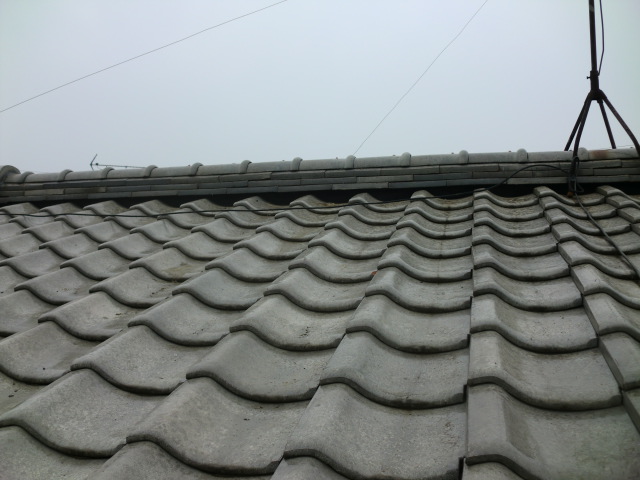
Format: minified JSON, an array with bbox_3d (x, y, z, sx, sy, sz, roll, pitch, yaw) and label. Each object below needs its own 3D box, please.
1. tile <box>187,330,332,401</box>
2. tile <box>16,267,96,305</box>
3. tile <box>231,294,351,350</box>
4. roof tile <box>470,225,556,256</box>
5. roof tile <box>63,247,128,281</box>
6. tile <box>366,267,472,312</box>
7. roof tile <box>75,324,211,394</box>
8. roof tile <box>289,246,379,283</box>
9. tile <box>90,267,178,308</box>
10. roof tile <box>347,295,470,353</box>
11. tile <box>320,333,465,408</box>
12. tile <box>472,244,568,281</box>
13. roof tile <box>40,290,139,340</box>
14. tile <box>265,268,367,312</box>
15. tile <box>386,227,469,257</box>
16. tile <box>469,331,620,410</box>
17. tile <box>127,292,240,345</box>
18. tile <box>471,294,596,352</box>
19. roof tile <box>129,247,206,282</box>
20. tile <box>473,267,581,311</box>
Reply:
[{"bbox_3d":[-0.086,0.253,1.367,0.285,0.063,0.280,-1,11,14],"label":"tile"},{"bbox_3d":[-0.734,0.134,2.003,0.285,0.063,0.280,-1,11,14],"label":"tile"},{"bbox_3d":[-0.031,0.190,1.573,0.285,0.060,0.285,-1,11,14],"label":"tile"},{"bbox_3d":[0.648,-0.001,2.110,0.285,0.060,0.285,-1,11,14],"label":"roof tile"},{"bbox_3d":[-0.672,0.073,2.211,0.285,0.060,0.285,-1,11,14],"label":"roof tile"},{"bbox_3d":[0.287,0.126,1.742,0.285,0.063,0.280,-1,11,14],"label":"tile"},{"bbox_3d":[-0.339,0.252,1.432,0.285,0.063,0.280,-1,11,14],"label":"roof tile"},{"bbox_3d":[0.081,0.069,2.017,0.285,0.060,0.285,-1,11,14],"label":"roof tile"},{"bbox_3d":[-0.475,0.128,1.924,0.285,0.060,0.285,-1,11,14],"label":"tile"},{"bbox_3d":[0.230,0.187,1.522,0.285,0.063,0.280,-1,11,14],"label":"roof tile"},{"bbox_3d":[0.174,0.250,1.301,0.285,0.063,0.280,-1,11,14],"label":"tile"},{"bbox_3d":[0.599,0.064,1.898,0.285,0.063,0.280,-1,11,14],"label":"tile"},{"bbox_3d":[-0.536,0.192,1.718,0.285,0.063,0.280,-1,11,14],"label":"roof tile"},{"bbox_3d":[0.027,0.129,1.808,0.285,0.063,0.280,-1,11,14],"label":"tile"},{"bbox_3d":[0.394,0.006,2.183,0.285,0.063,0.280,-1,11,14],"label":"tile"},{"bbox_3d":[0.428,0.231,1.222,0.285,0.060,0.285,-1,11,14],"label":"tile"},{"bbox_3d":[-0.281,0.187,1.638,0.285,0.060,0.285,-1,11,14],"label":"tile"},{"bbox_3d":[0.486,0.174,1.444,0.285,0.060,0.285,-1,11,14],"label":"tile"},{"bbox_3d":[-0.428,0.071,2.146,0.285,0.060,0.285,-1,11,14],"label":"roof tile"},{"bbox_3d":[0.545,0.116,1.666,0.285,0.060,0.285,-1,11,14],"label":"tile"}]

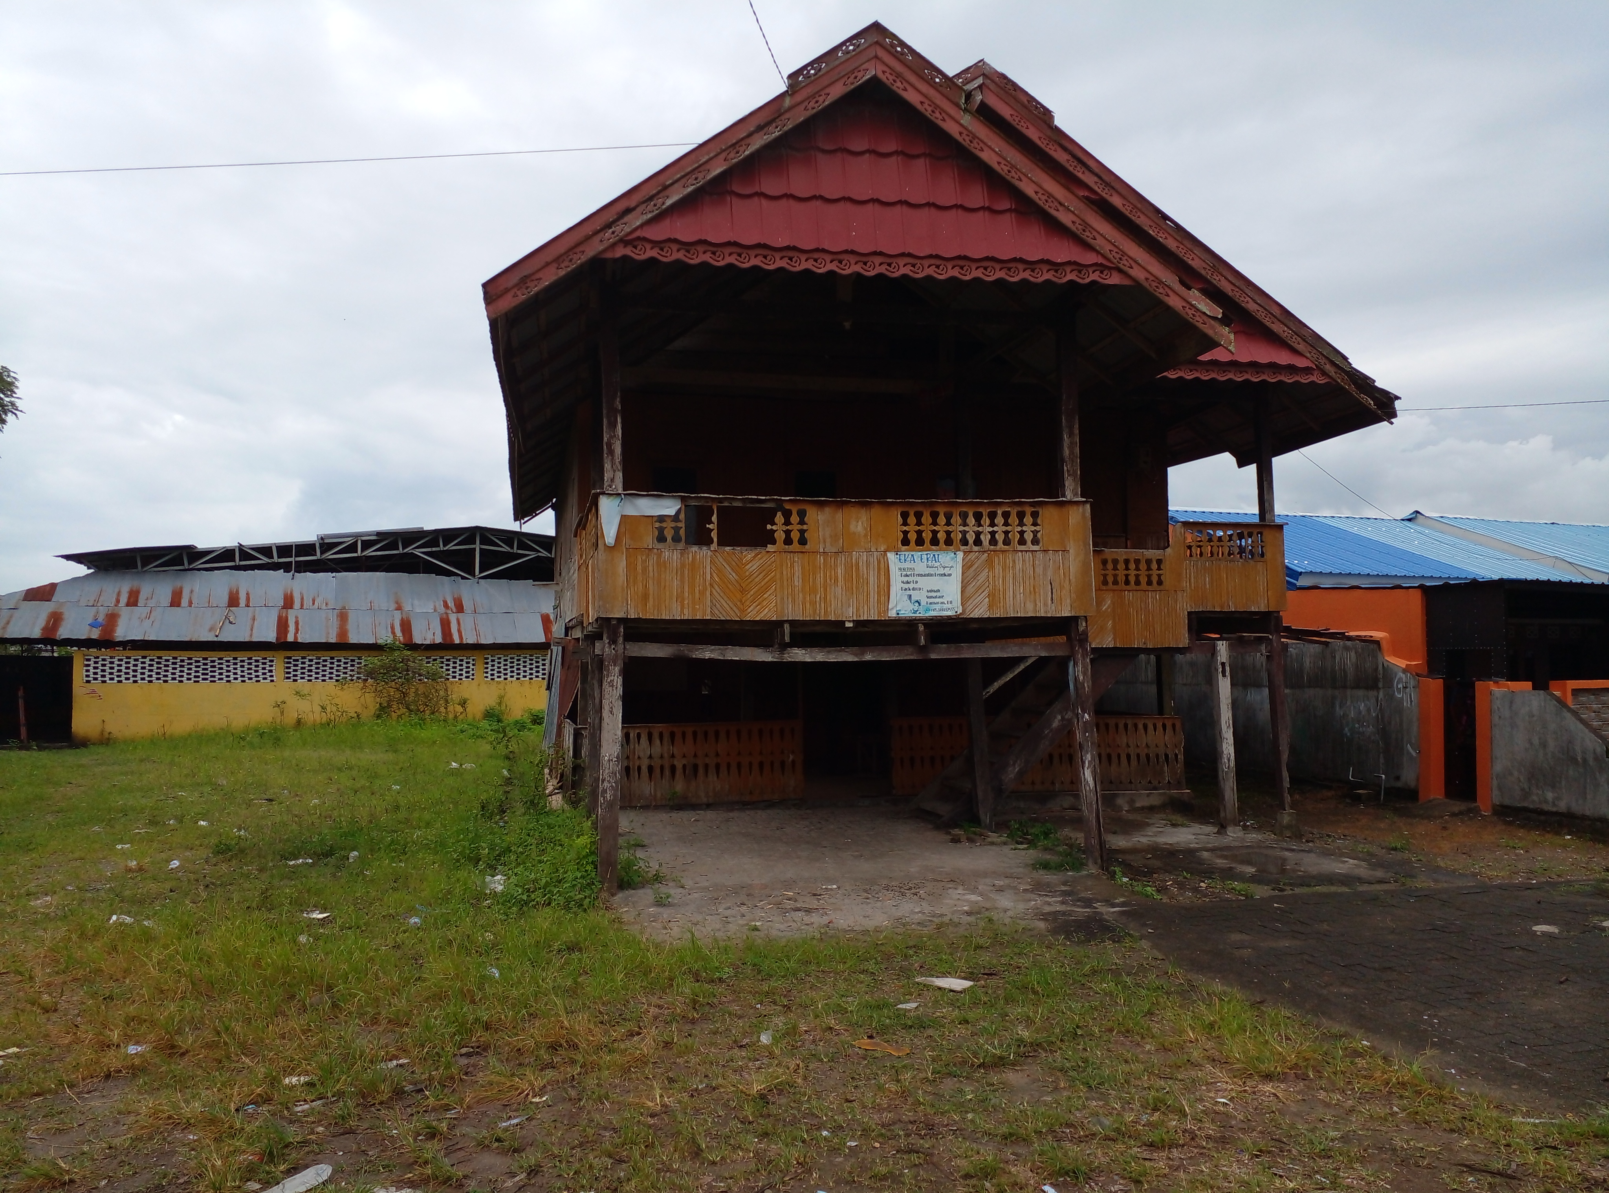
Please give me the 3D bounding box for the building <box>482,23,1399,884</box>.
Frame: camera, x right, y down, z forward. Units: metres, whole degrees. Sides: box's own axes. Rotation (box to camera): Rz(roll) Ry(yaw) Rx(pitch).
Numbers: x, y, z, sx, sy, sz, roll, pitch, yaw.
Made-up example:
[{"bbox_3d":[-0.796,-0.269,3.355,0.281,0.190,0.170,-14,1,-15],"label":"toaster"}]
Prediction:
[{"bbox_3d":[1.083,-1.251,14.290,8.850,7.370,9.950,0,-4,-12],"label":"building"}]

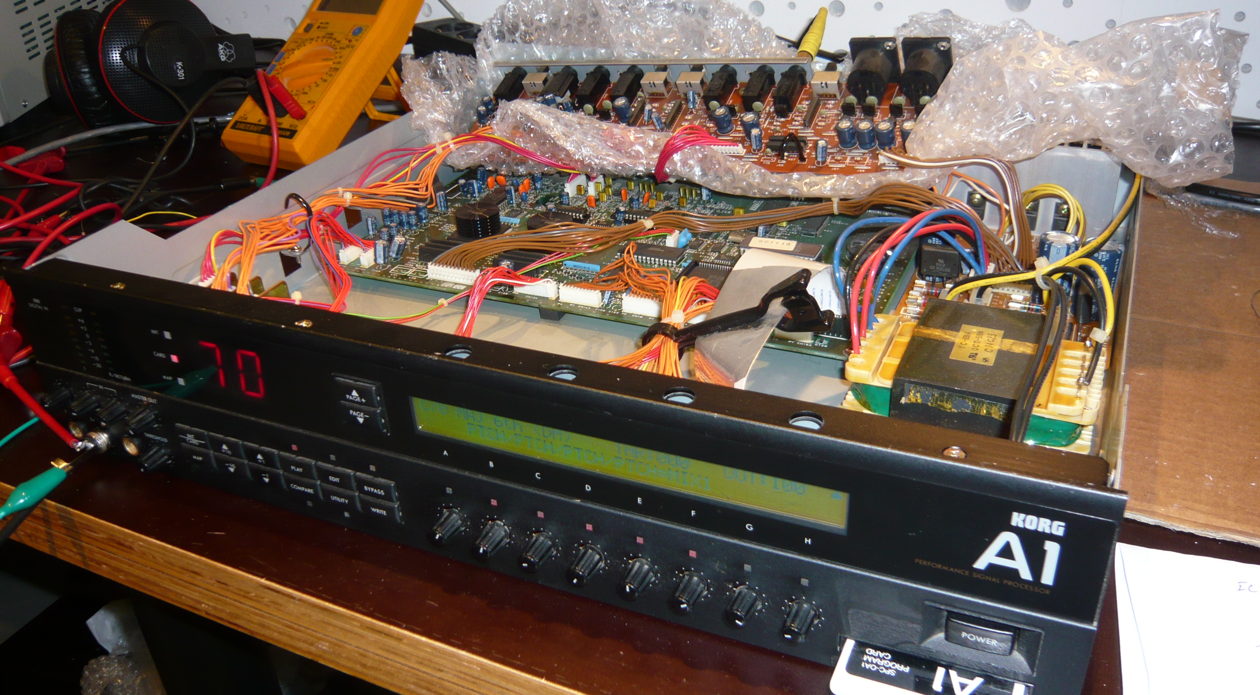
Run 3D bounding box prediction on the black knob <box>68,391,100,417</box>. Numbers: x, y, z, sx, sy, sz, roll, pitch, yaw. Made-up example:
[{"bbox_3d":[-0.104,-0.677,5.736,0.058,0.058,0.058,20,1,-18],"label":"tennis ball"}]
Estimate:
[{"bbox_3d":[-0.232,0.024,0.433,0.010,0.010,0.011,10,33,23],"label":"black knob"}]

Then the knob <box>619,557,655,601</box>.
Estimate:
[{"bbox_3d":[0.001,0.080,0.347,0.010,0.010,0.013,10,33,23],"label":"knob"}]

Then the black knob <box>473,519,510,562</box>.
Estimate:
[{"bbox_3d":[-0.049,0.069,0.362,0.010,0.010,0.011,10,33,23],"label":"black knob"}]

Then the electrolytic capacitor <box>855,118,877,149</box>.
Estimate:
[{"bbox_3d":[0.132,-0.119,0.570,0.010,0.013,0.010,4,47,26],"label":"electrolytic capacitor"}]

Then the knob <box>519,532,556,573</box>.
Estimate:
[{"bbox_3d":[-0.034,0.073,0.362,0.010,0.010,0.013,10,33,23],"label":"knob"}]

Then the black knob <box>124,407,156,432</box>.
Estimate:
[{"bbox_3d":[-0.202,0.030,0.420,0.010,0.010,0.011,10,33,23],"label":"black knob"}]

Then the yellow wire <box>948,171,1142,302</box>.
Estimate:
[{"bbox_3d":[0.184,-0.040,0.438,0.090,0.048,0.032,-8,31,-8],"label":"yellow wire"}]

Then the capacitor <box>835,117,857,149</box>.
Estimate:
[{"bbox_3d":[0.108,-0.107,0.508,0.008,0.012,0.008,8,54,28],"label":"capacitor"}]

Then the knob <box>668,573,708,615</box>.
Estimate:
[{"bbox_3d":[0.019,0.081,0.333,0.010,0.010,0.011,10,33,23],"label":"knob"}]

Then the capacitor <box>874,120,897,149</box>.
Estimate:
[{"bbox_3d":[0.125,-0.104,0.499,0.008,0.012,0.008,8,54,28],"label":"capacitor"}]

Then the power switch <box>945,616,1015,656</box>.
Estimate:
[{"bbox_3d":[0.106,0.085,0.308,0.019,0.010,0.007,10,33,23],"label":"power switch"}]

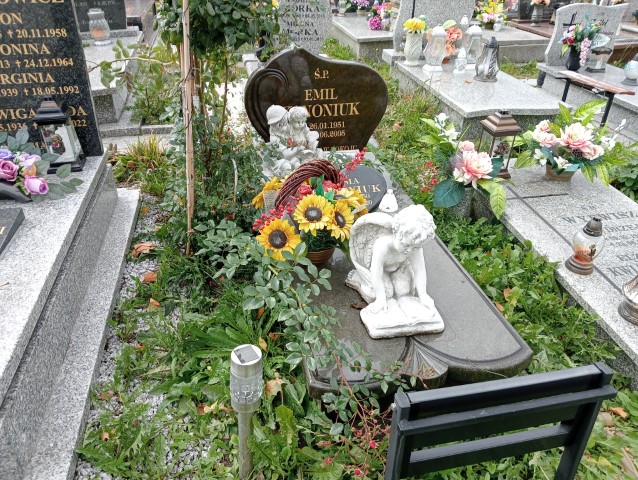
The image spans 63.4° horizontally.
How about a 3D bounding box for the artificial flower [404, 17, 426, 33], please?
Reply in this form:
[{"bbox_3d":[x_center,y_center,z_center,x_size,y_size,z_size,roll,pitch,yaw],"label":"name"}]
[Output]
[{"bbox_3d":[0.882,-1.969,4.720,0.200,0.130,0.180,-5,31,-9],"label":"artificial flower"}]

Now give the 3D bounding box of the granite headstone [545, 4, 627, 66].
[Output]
[{"bbox_3d":[2.728,-2.128,5.309,0.797,0.590,0.103,-5,31,-9],"label":"granite headstone"}]

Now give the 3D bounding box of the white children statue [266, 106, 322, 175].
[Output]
[{"bbox_3d":[-0.131,-0.539,2.813,0.290,0.350,0.200,-11,33,-17],"label":"white children statue"}]

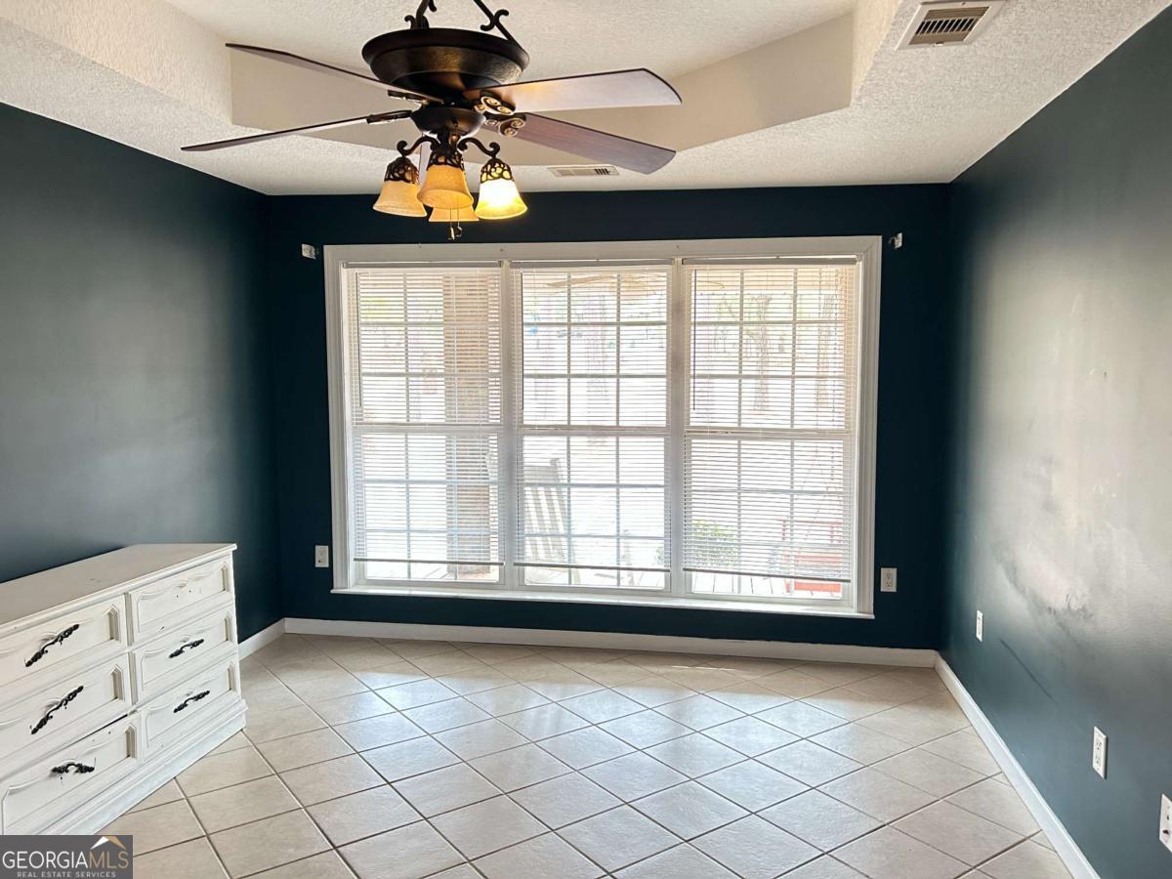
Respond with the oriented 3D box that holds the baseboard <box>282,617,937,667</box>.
[{"bbox_3d":[0.018,1.095,4.783,3.561,0.092,0.017,1,5,9],"label":"baseboard"}]

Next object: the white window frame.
[{"bbox_3d":[0.029,-0.076,4.708,2.950,1.930,0.120,1,5,9],"label":"white window frame"}]

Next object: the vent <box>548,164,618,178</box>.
[{"bbox_3d":[-0.013,-1.255,4.119,0.305,0.020,0.205,1,5,9],"label":"vent"}]

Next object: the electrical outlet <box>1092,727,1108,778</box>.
[{"bbox_3d":[1.472,0.898,2.522,0.010,0.122,0.079,1,5,9],"label":"electrical outlet"}]

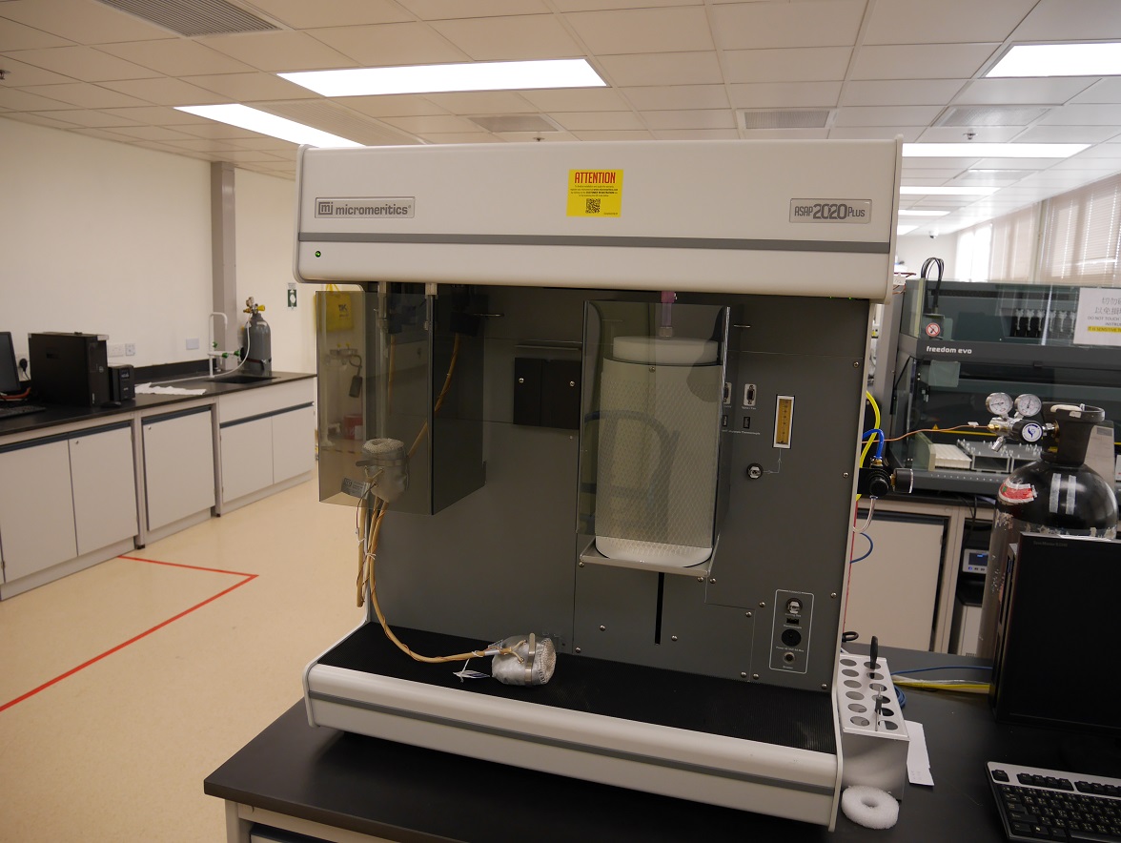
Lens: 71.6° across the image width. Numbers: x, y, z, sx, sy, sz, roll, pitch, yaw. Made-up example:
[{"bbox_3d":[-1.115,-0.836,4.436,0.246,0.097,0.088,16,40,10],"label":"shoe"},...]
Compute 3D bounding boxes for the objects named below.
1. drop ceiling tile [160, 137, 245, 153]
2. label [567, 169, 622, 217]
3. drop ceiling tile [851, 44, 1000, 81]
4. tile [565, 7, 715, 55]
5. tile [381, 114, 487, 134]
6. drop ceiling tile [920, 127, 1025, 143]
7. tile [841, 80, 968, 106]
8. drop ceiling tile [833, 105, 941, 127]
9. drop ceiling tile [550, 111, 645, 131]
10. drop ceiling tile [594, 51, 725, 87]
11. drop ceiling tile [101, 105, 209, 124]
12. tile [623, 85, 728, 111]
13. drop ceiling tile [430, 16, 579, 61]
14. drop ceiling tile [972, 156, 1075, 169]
[{"bbox_3d":[-2.549,-1.973,5.553,0.500,0.020,0.500,5,10,15],"label":"drop ceiling tile"},{"bbox_3d":[0.047,-0.311,1.060,0.076,0.064,0.002,5,0,15],"label":"label"},{"bbox_3d":[1.385,-1.392,3.000,0.500,0.020,0.500,5,10,15],"label":"drop ceiling tile"},{"bbox_3d":[0.298,-1.398,2.779,0.500,0.020,0.500,5,10,15],"label":"tile"},{"bbox_3d":[-0.746,-1.749,4.571,0.500,0.020,0.500,5,10,15],"label":"tile"},{"bbox_3d":[2.728,-1.929,5.191,0.600,0.020,0.600,4,10,15],"label":"drop ceiling tile"},{"bbox_3d":[1.518,-1.470,3.468,0.500,0.020,0.500,5,10,15],"label":"tile"},{"bbox_3d":[1.991,-1.879,4.773,0.600,0.020,0.600,4,10,15],"label":"drop ceiling tile"},{"bbox_3d":[0.256,-2.015,5.232,0.600,0.020,0.600,4,10,15],"label":"drop ceiling tile"},{"bbox_3d":[0.428,-1.476,3.248,0.500,0.020,0.500,5,10,15],"label":"drop ceiling tile"},{"bbox_3d":[-2.794,-2.146,5.425,0.600,0.020,0.600,4,10,15],"label":"drop ceiling tile"},{"bbox_3d":[0.557,-1.554,3.718,0.500,0.020,0.500,5,10,15],"label":"tile"},{"bbox_3d":[-0.219,-1.730,3.519,0.600,0.020,0.600,4,10,15],"label":"drop ceiling tile"},{"bbox_3d":[2.985,-1.698,5.105,0.500,0.020,0.500,5,10,15],"label":"drop ceiling tile"}]

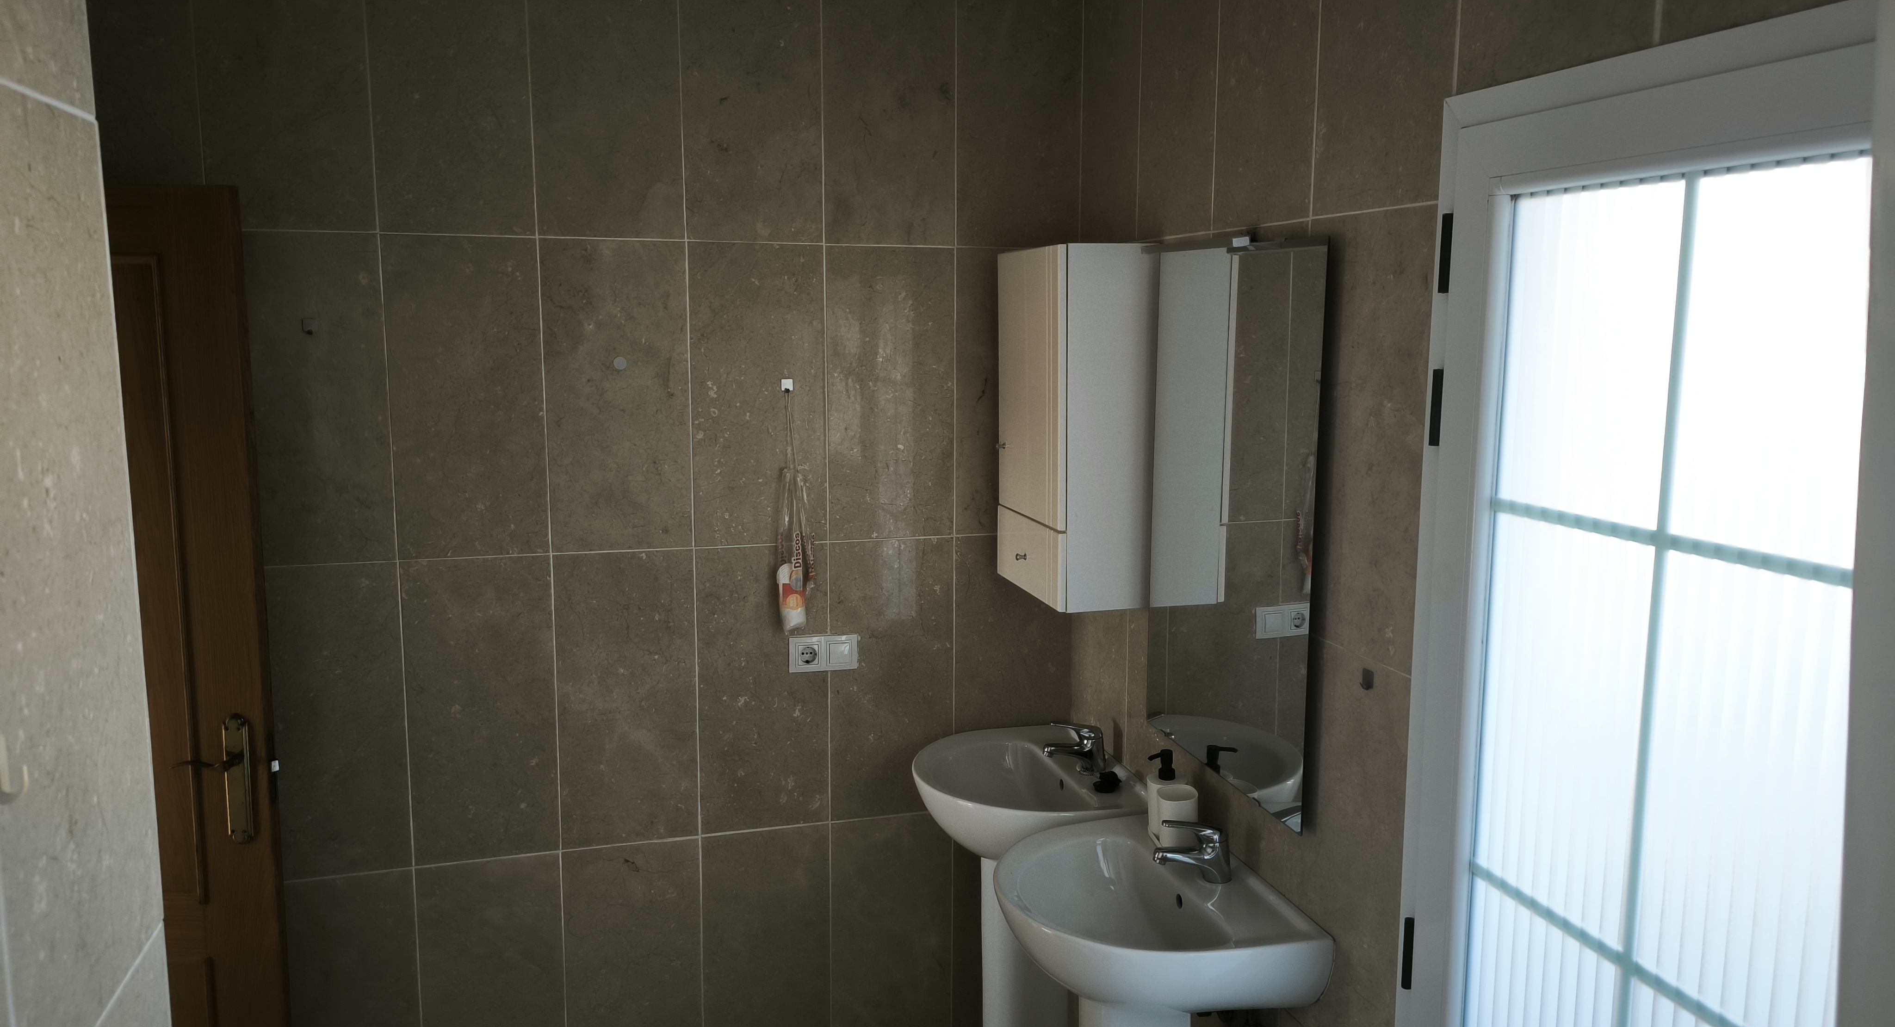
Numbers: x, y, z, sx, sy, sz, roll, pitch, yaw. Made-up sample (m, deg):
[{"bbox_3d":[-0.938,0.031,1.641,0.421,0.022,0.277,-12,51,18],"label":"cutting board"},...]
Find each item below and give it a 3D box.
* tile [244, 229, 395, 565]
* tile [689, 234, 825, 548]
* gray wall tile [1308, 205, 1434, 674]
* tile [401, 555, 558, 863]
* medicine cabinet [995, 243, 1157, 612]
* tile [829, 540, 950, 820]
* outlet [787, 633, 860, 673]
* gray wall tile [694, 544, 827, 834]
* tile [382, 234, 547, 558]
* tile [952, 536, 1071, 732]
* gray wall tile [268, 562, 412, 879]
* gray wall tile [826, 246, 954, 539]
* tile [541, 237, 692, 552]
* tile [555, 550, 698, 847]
[{"bbox_3d":[-1.274,-0.222,2.616,0.299,0.659,0.015,-2,9,-16],"label":"tile"},{"bbox_3d":[-0.414,-0.255,2.871,0.297,0.658,0.015,-2,9,-16],"label":"tile"},{"bbox_3d":[0.607,-0.112,1.906,0.010,0.639,0.325,-2,9,-16],"label":"gray wall tile"},{"bbox_3d":[-0.965,0.408,2.724,0.288,0.639,0.010,-2,9,-16],"label":"tile"},{"bbox_3d":[0.272,-0.191,2.787,0.213,0.720,0.385,-2,9,-16],"label":"medicine cabinet"},{"bbox_3d":[-0.125,0.377,2.963,0.288,0.639,0.010,-2,9,-16],"label":"tile"},{"bbox_3d":[-0.278,0.320,2.977,0.156,0.081,0.015,-2,9,-16],"label":"outlet"},{"bbox_3d":[-0.417,0.398,2.968,0.297,0.658,0.015,-2,9,-16],"label":"gray wall tile"},{"bbox_3d":[-0.988,-0.233,2.703,0.297,0.658,0.015,-2,9,-16],"label":"tile"},{"bbox_3d":[0.154,0.376,3.129,0.293,0.659,0.015,-2,9,-16],"label":"tile"},{"bbox_3d":[-1.246,0.419,2.644,0.288,0.639,0.010,-2,9,-16],"label":"gray wall tile"},{"bbox_3d":[-0.127,-0.266,2.950,0.299,0.659,0.015,-2,9,-16],"label":"gray wall tile"},{"bbox_3d":[-0.700,-0.244,2.783,0.299,0.659,0.015,-2,9,-16],"label":"tile"},{"bbox_3d":[-0.685,0.398,2.804,0.288,0.639,0.010,-2,9,-16],"label":"tile"}]

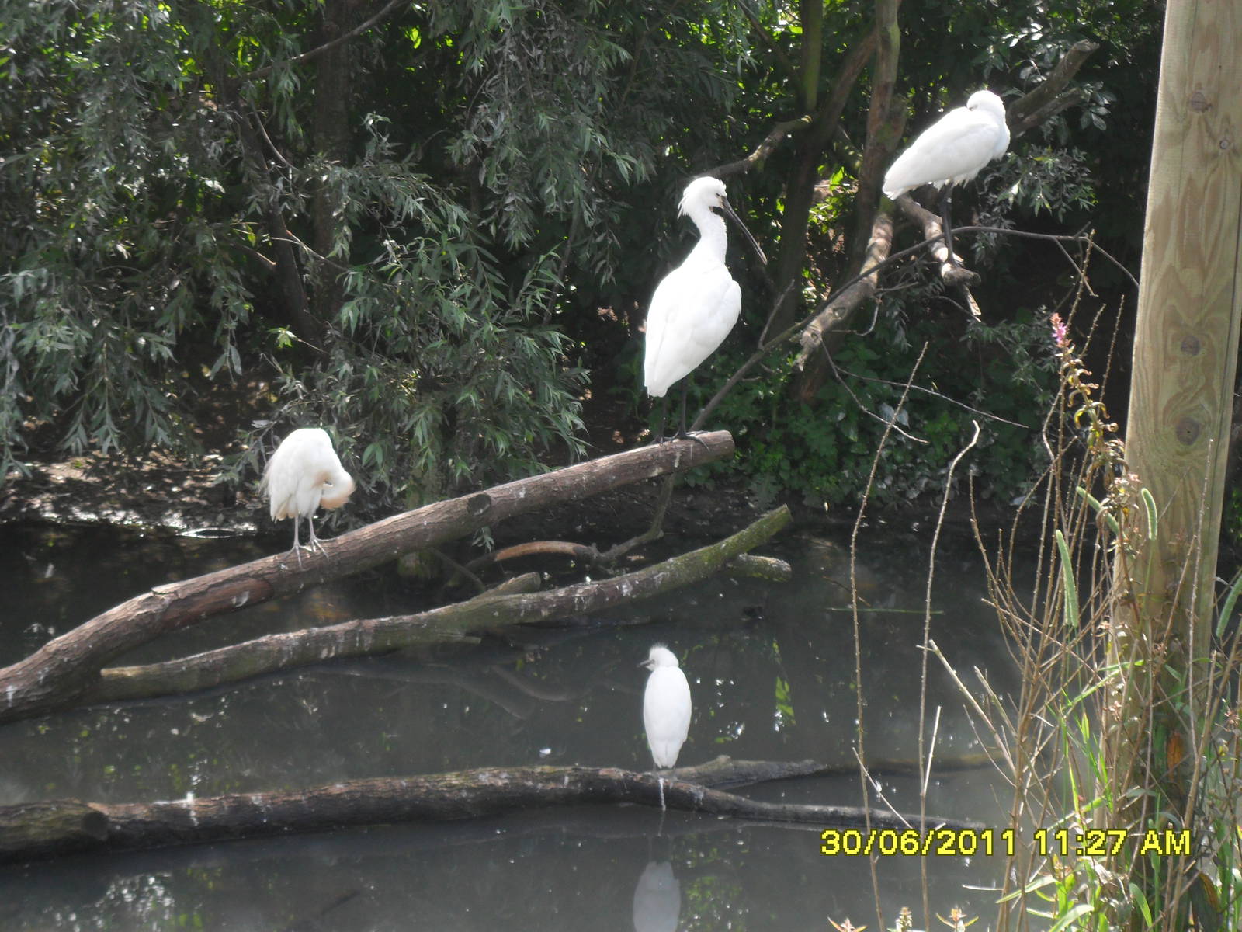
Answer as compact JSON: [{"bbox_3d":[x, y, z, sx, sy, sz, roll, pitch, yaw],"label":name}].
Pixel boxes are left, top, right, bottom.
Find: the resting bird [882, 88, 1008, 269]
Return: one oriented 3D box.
[{"bbox_3d":[0.967,-0.861,7.900,0.400,0.520,0.200,4,14,8],"label":"resting bird"}]

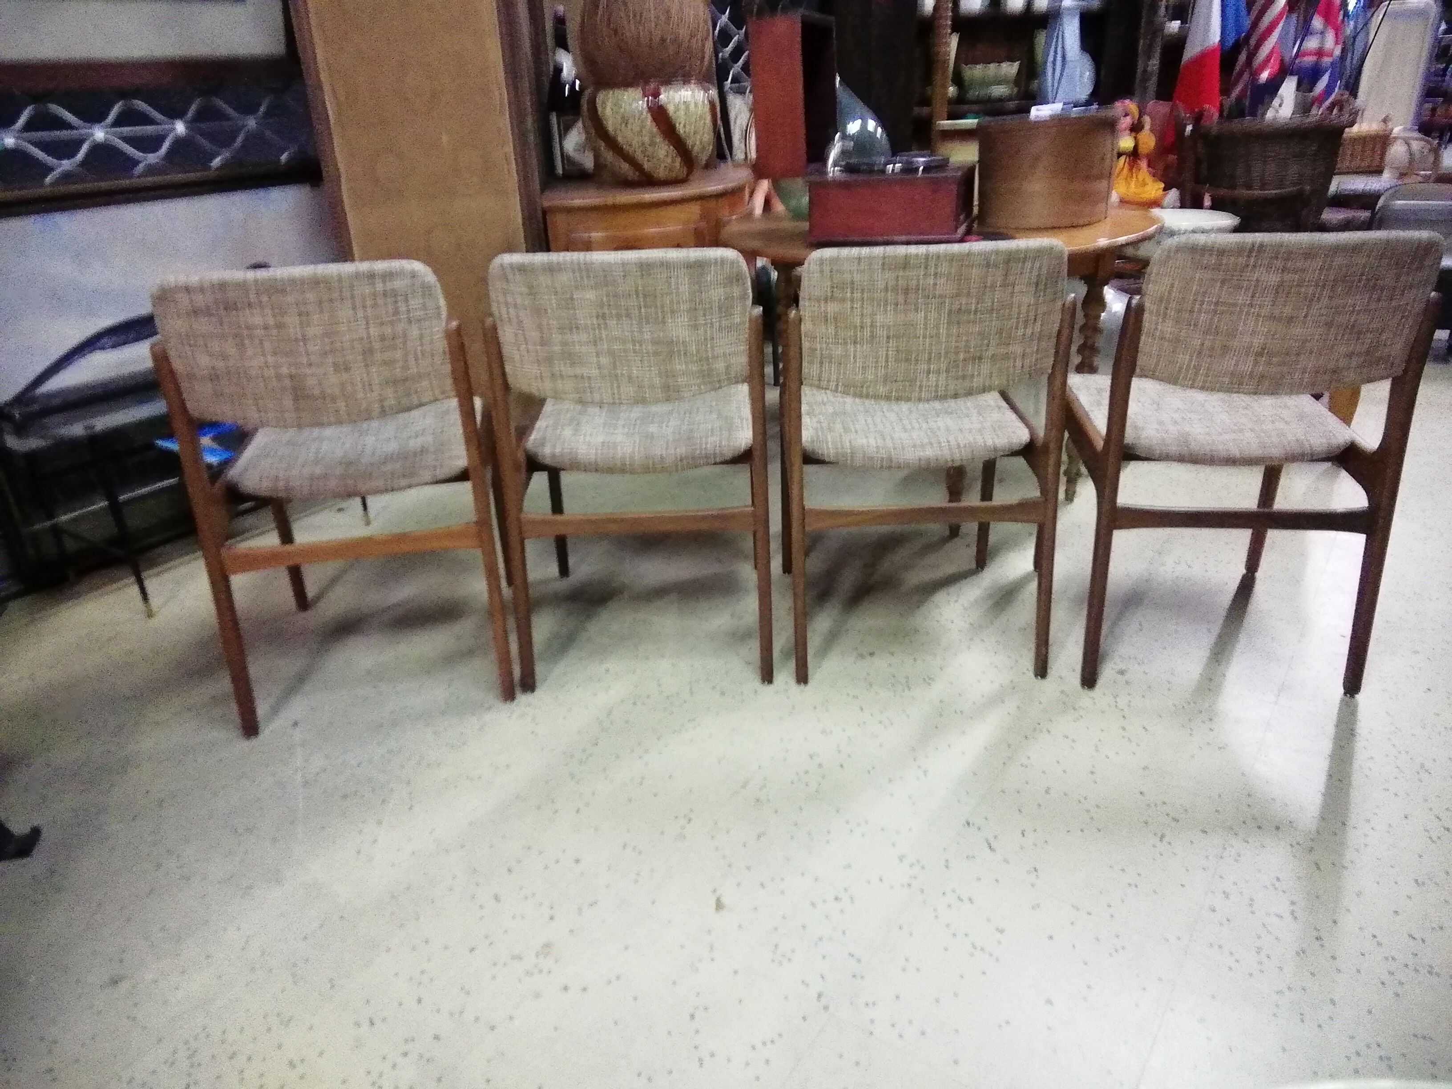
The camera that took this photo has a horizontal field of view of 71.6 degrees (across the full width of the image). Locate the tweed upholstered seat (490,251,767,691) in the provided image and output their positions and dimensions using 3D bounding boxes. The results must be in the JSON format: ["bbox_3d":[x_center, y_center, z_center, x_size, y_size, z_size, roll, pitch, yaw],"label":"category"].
[{"bbox_3d":[-0.162,-0.195,1.963,0.491,0.803,0.540,-2,24,1],"label":"tweed upholstered seat"}]

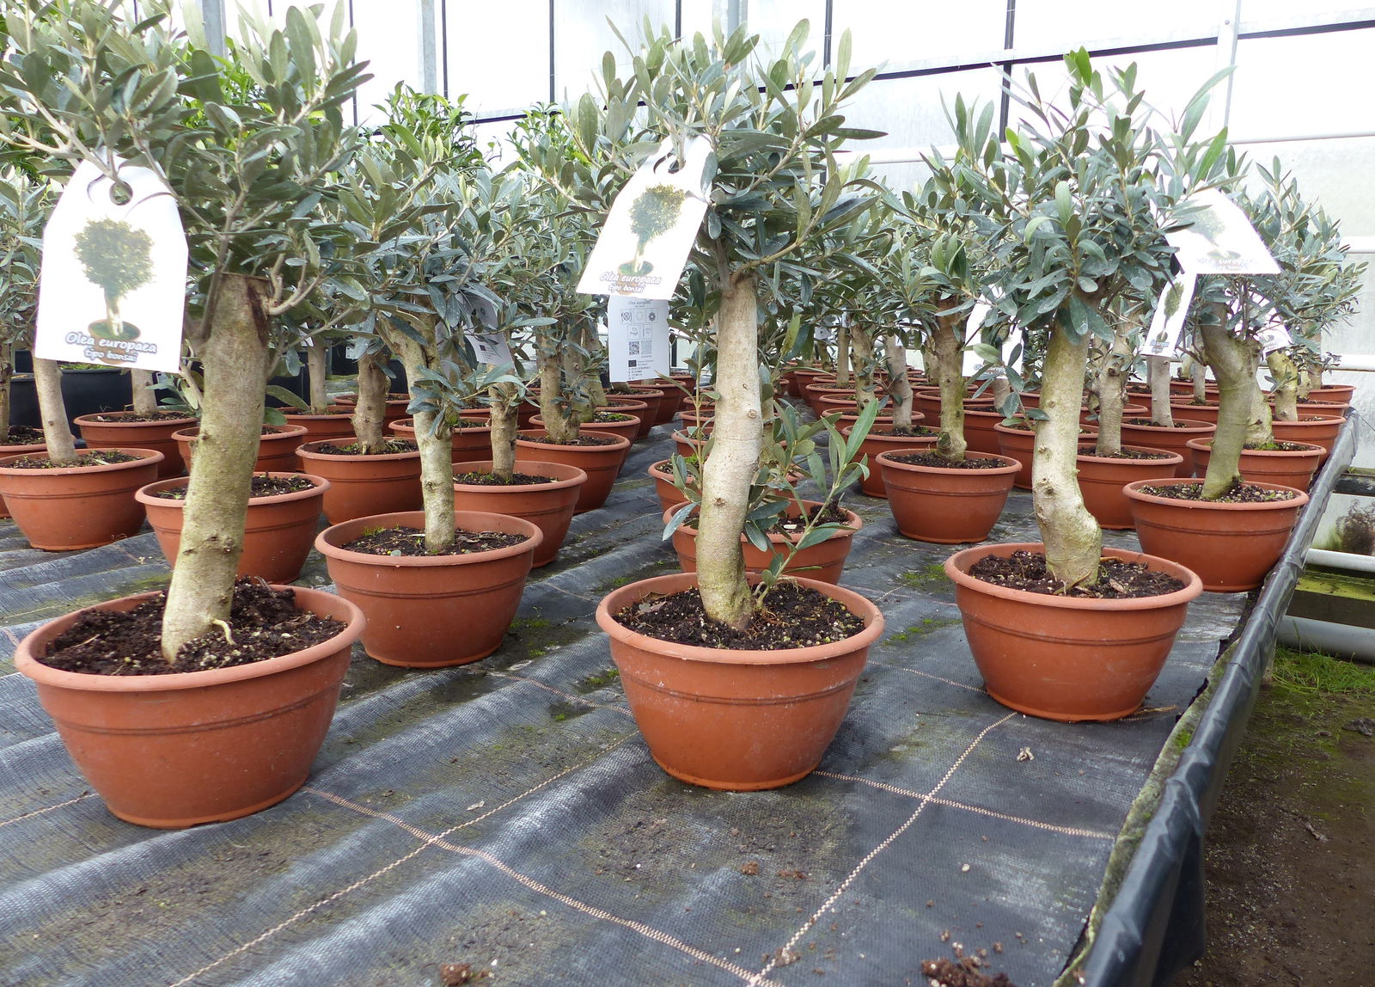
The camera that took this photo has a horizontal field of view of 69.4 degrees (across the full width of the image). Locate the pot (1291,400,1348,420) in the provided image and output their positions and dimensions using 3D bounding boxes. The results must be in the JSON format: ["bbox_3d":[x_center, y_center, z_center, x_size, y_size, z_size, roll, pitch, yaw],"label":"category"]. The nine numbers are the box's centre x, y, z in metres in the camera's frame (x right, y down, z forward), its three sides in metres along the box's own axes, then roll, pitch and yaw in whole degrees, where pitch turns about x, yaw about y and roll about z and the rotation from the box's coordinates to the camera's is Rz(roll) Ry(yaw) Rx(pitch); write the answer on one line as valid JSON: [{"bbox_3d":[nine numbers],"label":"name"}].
[{"bbox_3d":[1.879,-0.211,3.066,0.255,0.134,0.255,1,11,0],"label":"pot"}]

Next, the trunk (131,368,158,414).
[{"bbox_3d":[-1.214,-0.260,2.215,0.063,0.166,0.061,-5,12,-28],"label":"trunk"}]

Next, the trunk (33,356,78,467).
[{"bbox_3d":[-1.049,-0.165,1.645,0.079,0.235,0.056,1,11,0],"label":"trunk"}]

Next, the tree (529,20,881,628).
[{"bbox_3d":[0.015,-0.131,0.847,0.298,0.510,0.281,1,11,0],"label":"tree"}]

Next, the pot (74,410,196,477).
[{"bbox_3d":[-1.375,-0.121,2.495,0.272,0.148,0.272,1,10,0],"label":"pot"}]

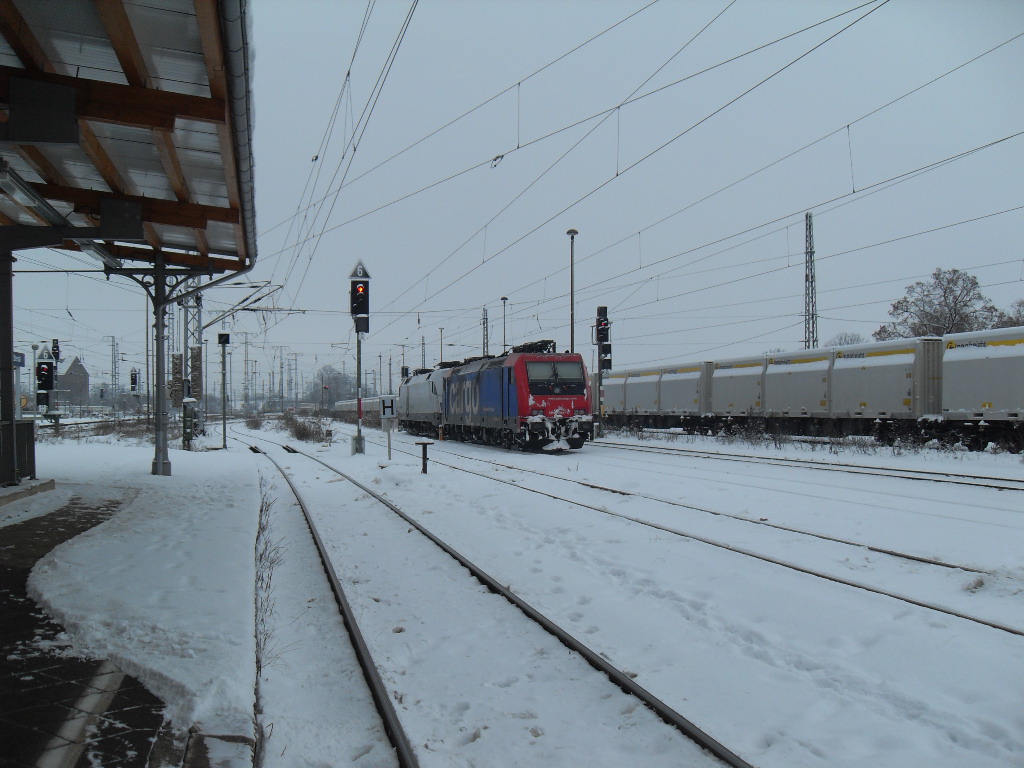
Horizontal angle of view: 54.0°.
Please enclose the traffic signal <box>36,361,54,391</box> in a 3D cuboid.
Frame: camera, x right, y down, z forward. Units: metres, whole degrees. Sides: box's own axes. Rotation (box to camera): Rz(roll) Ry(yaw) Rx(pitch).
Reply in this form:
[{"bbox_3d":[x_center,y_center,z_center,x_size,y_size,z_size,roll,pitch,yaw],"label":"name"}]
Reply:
[{"bbox_3d":[-20.060,-0.340,43.300,0.690,1.230,0.450,0,-1,-16],"label":"traffic signal"}]

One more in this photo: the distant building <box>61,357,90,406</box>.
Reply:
[{"bbox_3d":[-143.000,0.150,334.000,9.800,18.000,11.000,0,-1,-12],"label":"distant building"}]

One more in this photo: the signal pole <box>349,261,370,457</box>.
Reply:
[{"bbox_3d":[-5.320,-0.930,35.300,0.770,6.850,0.600,0,-1,-12],"label":"signal pole"}]

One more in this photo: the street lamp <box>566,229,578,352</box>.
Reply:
[{"bbox_3d":[3.320,-2.780,55.000,0.640,11.350,0.640,0,-1,-14],"label":"street lamp"}]

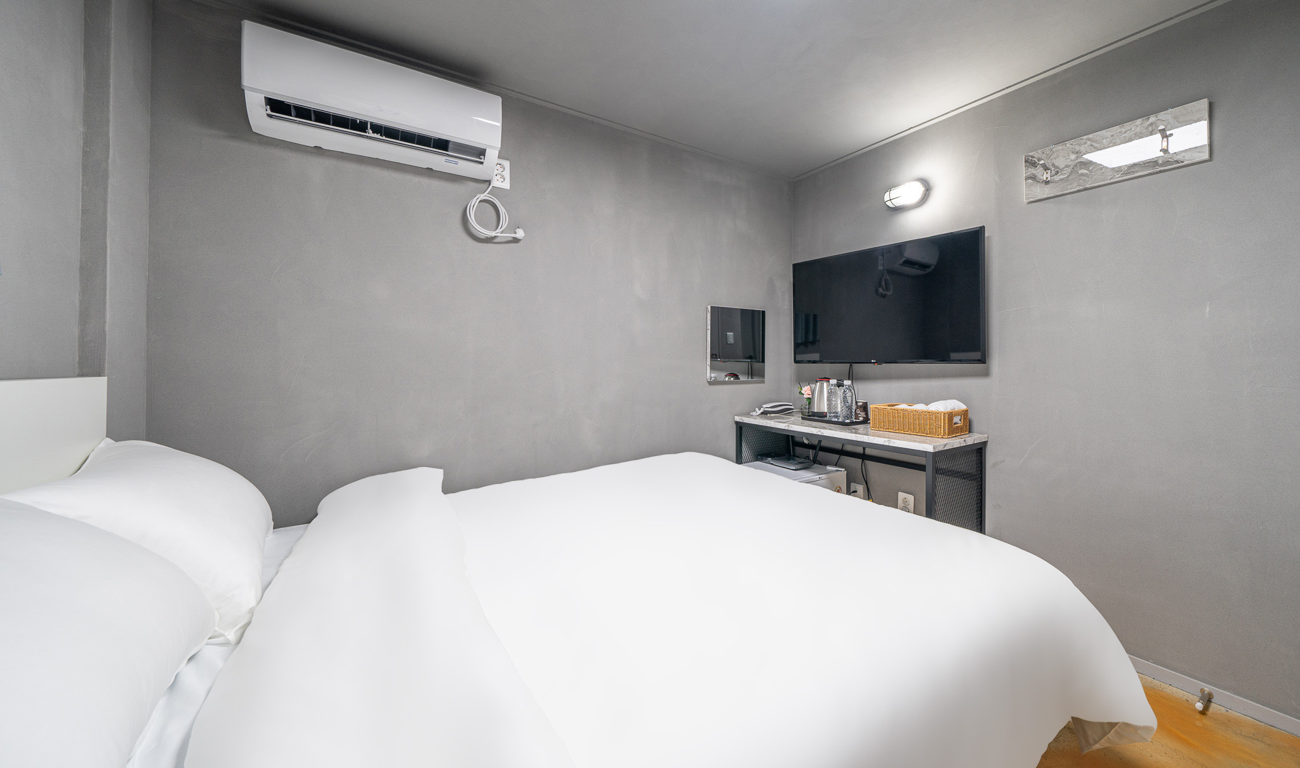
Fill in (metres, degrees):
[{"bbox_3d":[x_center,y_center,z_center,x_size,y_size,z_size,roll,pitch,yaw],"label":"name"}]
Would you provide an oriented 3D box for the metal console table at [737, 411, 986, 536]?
[{"bbox_3d":[0.967,0.596,2.167,0.499,0.783,1.014,-1,2,-34],"label":"metal console table"}]

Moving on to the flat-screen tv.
[{"bbox_3d":[1.155,-0.396,2.225,0.060,0.570,0.952,-1,2,-34],"label":"flat-screen tv"}]

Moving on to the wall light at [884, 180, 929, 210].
[{"bbox_3d":[1.229,-0.913,2.100,0.090,0.108,0.194,-1,2,-34],"label":"wall light"}]

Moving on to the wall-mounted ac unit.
[{"bbox_3d":[-0.916,-0.926,1.522,0.725,0.270,0.200,-1,2,-30],"label":"wall-mounted ac unit"}]

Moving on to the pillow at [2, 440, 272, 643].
[{"bbox_3d":[-1.050,0.300,0.910,0.440,0.200,0.620,42,-20,-28],"label":"pillow"}]

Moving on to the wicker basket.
[{"bbox_3d":[1.231,0.161,1.981,0.253,0.112,0.309,-1,2,-34],"label":"wicker basket"}]

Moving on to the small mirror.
[{"bbox_3d":[0.500,-0.218,2.471,0.400,0.415,0.030,-1,2,-30],"label":"small mirror"}]

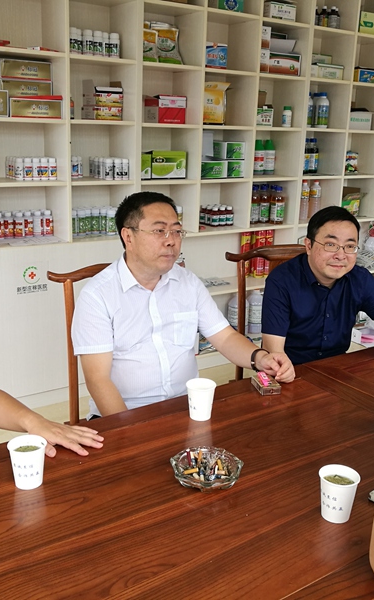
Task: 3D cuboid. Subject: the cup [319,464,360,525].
[{"bbox_3d":[0.286,0.371,1.184,0.077,0.087,0.077,2,16,-1],"label":"cup"}]

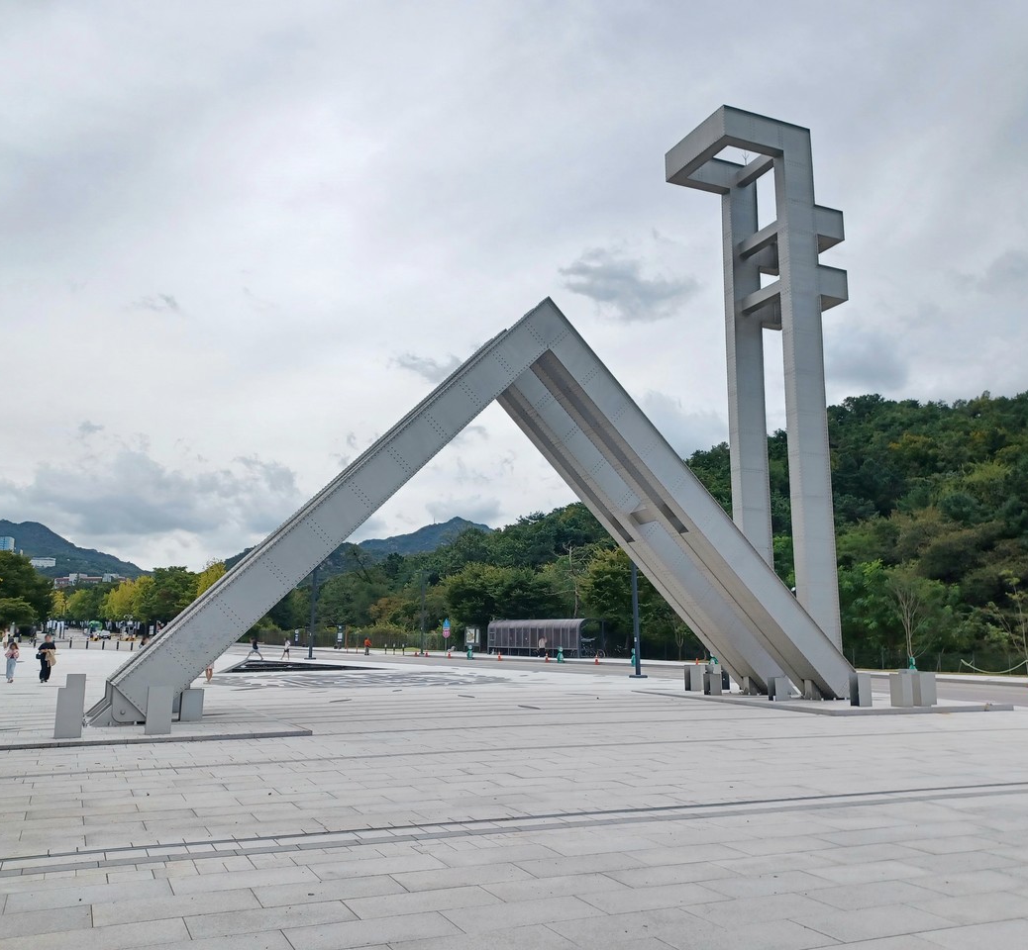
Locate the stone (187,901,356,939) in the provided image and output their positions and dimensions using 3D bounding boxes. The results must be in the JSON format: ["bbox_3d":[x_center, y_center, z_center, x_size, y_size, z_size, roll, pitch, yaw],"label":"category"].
[{"bbox_3d":[-1.467,2.725,5.588,0.970,0.060,0.485,6,-11,-25],"label":"stone"}]

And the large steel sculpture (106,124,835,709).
[{"bbox_3d":[0.318,-2.410,22.676,18.610,15.870,2.850,5,-11,-24],"label":"large steel sculpture"}]

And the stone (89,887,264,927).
[{"bbox_3d":[-2.181,2.832,5.930,1.000,0.060,0.500,5,-11,-24],"label":"stone"}]

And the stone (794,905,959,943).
[{"bbox_3d":[2.246,2.817,5.749,0.970,0.060,0.485,6,-11,-25],"label":"stone"}]

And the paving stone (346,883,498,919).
[{"bbox_3d":[-0.591,2.811,5.989,0.970,0.060,0.485,6,-11,-25],"label":"paving stone"}]

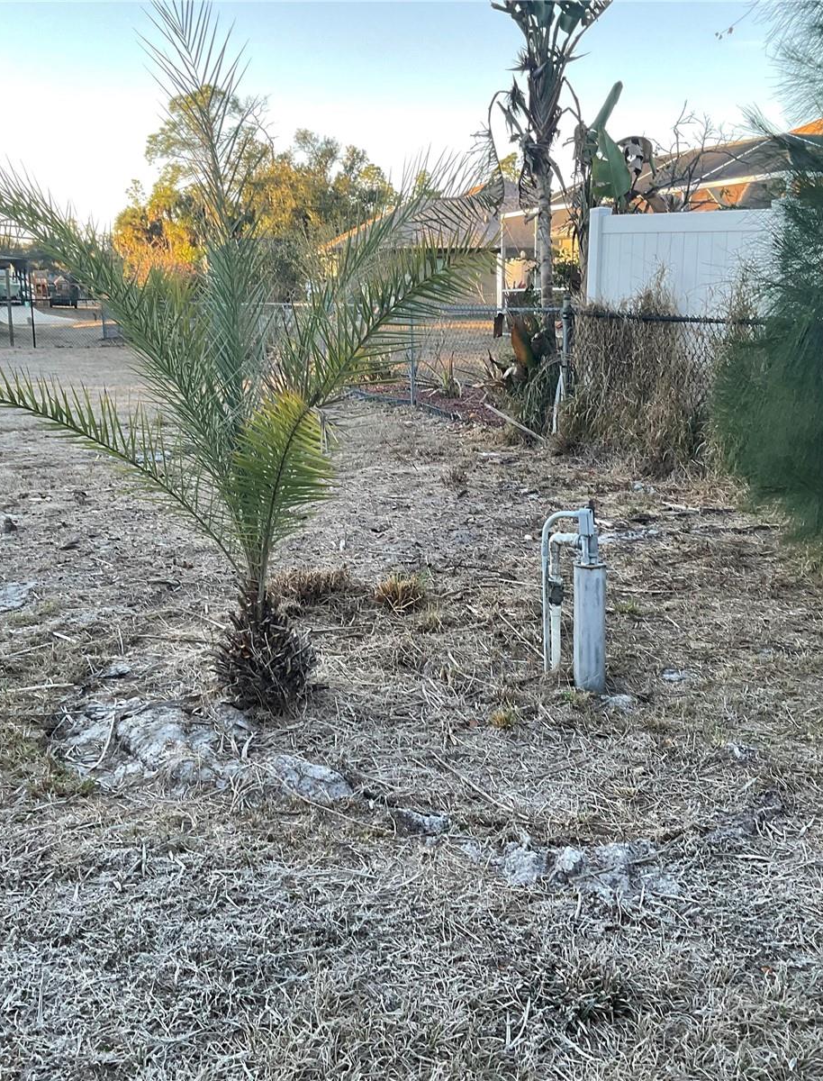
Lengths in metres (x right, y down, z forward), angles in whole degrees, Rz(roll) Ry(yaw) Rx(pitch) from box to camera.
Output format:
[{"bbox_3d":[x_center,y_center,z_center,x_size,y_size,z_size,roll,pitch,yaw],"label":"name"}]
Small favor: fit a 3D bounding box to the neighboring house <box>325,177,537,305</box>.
[{"bbox_3d":[2.000,-13.080,52.400,11.500,5.800,11.000,0,12,0],"label":"neighboring house"}]

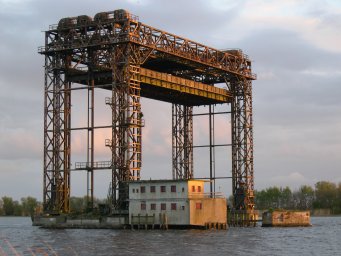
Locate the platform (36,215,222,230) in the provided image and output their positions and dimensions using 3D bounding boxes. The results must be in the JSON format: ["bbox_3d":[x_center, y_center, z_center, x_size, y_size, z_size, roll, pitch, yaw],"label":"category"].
[{"bbox_3d":[-7.827,16.990,146.746,37.200,2.450,9.200,-4,-7,31],"label":"platform"}]

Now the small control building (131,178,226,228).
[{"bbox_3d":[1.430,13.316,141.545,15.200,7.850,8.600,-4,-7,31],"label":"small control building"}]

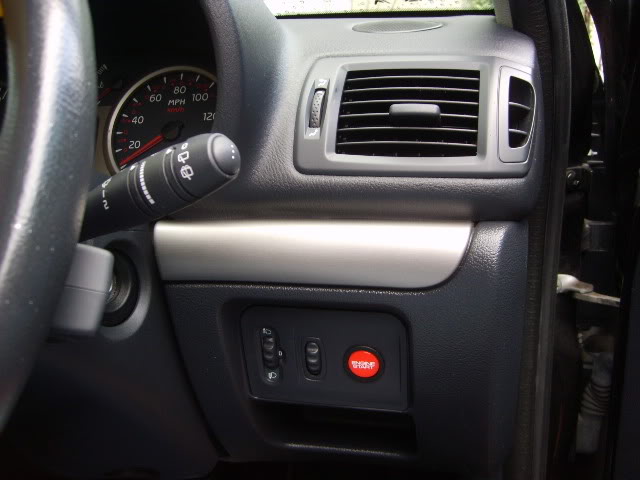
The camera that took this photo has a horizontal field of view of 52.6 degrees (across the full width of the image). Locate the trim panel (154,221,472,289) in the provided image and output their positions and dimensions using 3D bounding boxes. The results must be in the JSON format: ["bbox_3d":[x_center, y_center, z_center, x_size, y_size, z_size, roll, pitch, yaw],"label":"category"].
[{"bbox_3d":[-0.009,0.009,0.458,0.228,0.047,0.028,0,8,16],"label":"trim panel"}]

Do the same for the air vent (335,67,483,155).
[{"bbox_3d":[0.060,-0.086,0.442,0.096,0.058,0.025,0,4,8],"label":"air vent"}]

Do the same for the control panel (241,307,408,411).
[{"bbox_3d":[0.006,0.087,0.493,0.127,0.083,0.020,0,22,16],"label":"control panel"}]

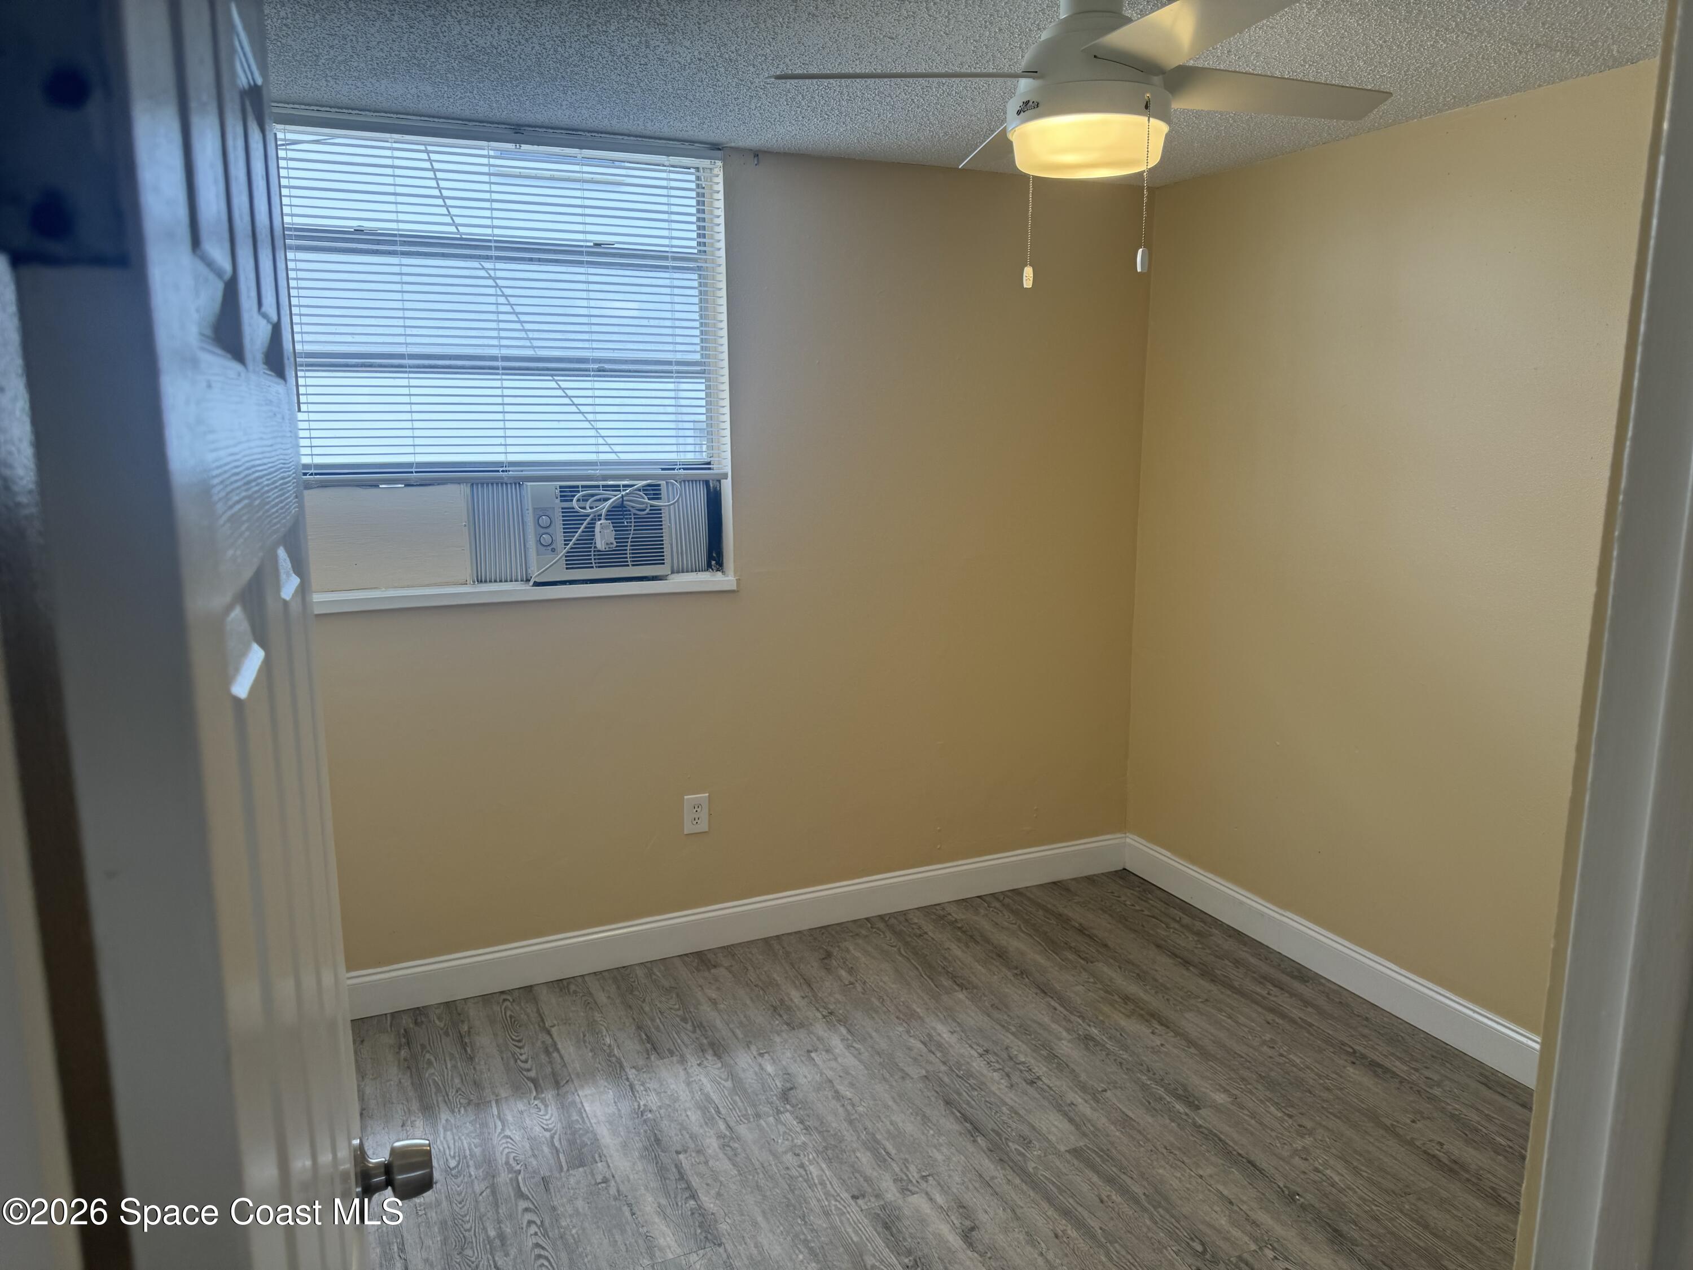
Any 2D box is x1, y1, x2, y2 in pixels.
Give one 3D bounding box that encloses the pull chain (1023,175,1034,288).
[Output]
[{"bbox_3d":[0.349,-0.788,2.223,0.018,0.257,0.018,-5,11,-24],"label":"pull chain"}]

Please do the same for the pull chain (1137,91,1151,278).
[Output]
[{"bbox_3d":[0.507,-0.764,1.993,0.018,0.288,0.018,-5,11,-24],"label":"pull chain"}]

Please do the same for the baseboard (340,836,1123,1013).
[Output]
[{"bbox_3d":[-0.252,0.911,3.769,2.816,0.137,0.016,-5,11,-24],"label":"baseboard"}]

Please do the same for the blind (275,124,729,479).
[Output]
[{"bbox_3d":[-0.932,-0.858,3.146,1.284,0.880,0.035,-5,11,-24],"label":"blind"}]

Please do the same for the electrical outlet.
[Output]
[{"bbox_3d":[-0.460,0.551,3.610,0.075,0.118,0.008,-5,11,-24],"label":"electrical outlet"}]

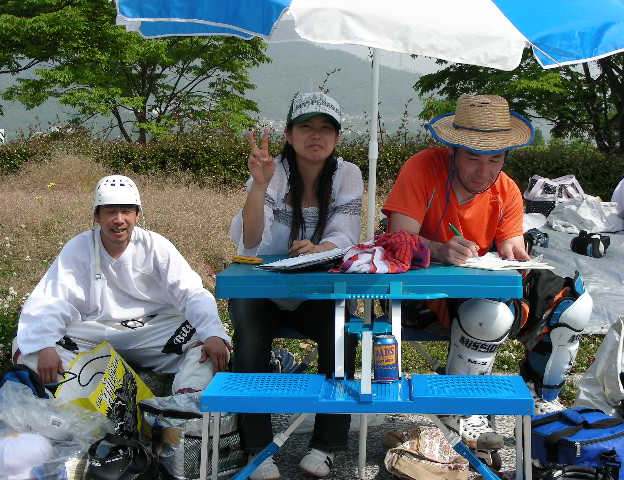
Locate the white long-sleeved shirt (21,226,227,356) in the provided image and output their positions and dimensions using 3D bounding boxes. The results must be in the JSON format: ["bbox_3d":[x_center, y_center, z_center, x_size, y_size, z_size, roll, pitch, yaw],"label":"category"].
[{"bbox_3d":[-0.756,0.210,4.650,0.800,0.500,0.480,-1,5,-6],"label":"white long-sleeved shirt"}]

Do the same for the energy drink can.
[{"bbox_3d":[0.201,0.322,3.150,0.066,0.122,0.066,0,5,0],"label":"energy drink can"}]

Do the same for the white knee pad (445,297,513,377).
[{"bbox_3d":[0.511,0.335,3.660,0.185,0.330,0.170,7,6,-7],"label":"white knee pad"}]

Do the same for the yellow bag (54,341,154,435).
[{"bbox_3d":[-0.734,0.529,4.120,0.300,0.300,0.190,-2,6,-20],"label":"yellow bag"}]

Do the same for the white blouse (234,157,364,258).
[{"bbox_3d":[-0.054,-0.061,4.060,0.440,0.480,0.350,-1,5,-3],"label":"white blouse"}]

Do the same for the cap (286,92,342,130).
[{"bbox_3d":[0.010,-0.436,3.980,0.180,0.140,0.260,1,3,-9],"label":"cap"}]

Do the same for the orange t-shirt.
[{"bbox_3d":[0.493,-0.060,4.030,0.480,0.500,0.380,-2,14,-6],"label":"orange t-shirt"}]

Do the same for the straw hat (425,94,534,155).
[{"bbox_3d":[0.555,-0.383,3.860,0.340,0.130,0.355,2,19,-6],"label":"straw hat"}]

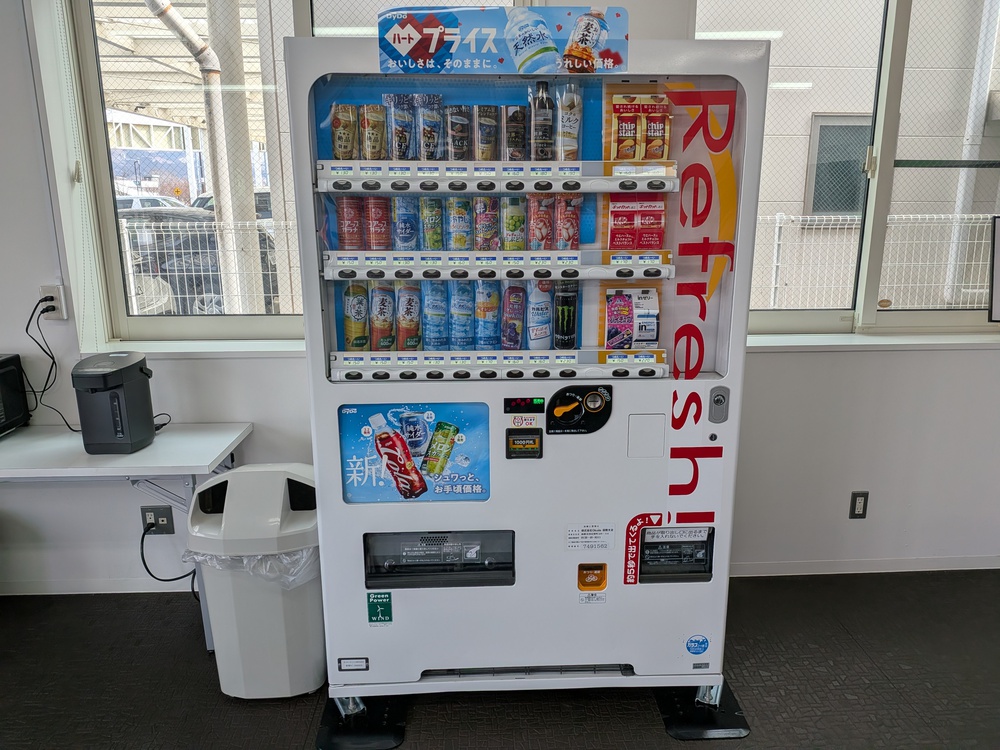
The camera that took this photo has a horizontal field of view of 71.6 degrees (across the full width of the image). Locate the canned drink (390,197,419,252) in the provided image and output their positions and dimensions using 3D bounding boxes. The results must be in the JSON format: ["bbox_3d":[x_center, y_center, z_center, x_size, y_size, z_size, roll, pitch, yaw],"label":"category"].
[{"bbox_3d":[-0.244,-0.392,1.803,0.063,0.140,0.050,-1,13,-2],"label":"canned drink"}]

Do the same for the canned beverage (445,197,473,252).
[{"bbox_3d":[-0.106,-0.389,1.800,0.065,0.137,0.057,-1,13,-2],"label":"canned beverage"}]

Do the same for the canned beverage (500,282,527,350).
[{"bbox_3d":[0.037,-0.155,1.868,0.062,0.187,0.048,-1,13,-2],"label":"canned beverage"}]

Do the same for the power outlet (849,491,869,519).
[{"bbox_3d":[1.452,0.528,2.795,0.070,0.120,0.011,-1,13,-2],"label":"power outlet"}]

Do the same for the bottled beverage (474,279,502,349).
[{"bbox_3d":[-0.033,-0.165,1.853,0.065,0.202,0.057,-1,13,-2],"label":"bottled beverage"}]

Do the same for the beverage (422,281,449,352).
[{"bbox_3d":[-0.178,-0.167,1.881,0.068,0.204,0.060,-1,13,-2],"label":"beverage"}]

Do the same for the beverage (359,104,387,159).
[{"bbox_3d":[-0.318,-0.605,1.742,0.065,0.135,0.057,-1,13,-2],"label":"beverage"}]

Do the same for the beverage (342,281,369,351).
[{"bbox_3d":[-0.391,-0.166,1.873,0.067,0.204,0.060,-1,13,-2],"label":"beverage"}]

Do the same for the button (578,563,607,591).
[{"bbox_3d":[0.264,0.576,1.981,0.081,0.089,0.022,-1,13,-2],"label":"button"}]

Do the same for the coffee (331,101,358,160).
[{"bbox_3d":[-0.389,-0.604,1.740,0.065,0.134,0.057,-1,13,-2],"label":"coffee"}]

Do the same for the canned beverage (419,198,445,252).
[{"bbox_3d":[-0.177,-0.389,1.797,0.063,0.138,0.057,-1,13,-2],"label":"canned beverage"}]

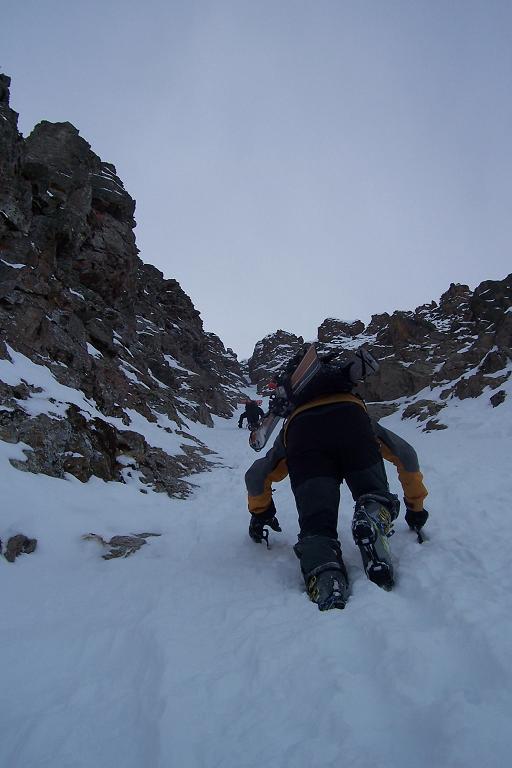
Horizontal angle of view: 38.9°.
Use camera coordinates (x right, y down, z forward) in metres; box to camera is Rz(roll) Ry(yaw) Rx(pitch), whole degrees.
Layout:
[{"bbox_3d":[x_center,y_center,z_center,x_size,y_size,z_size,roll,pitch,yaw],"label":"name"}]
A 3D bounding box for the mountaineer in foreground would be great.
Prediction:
[{"bbox_3d":[0.410,0.480,3.620,0.930,1.500,0.950,1,-32,-2],"label":"mountaineer in foreground"}]

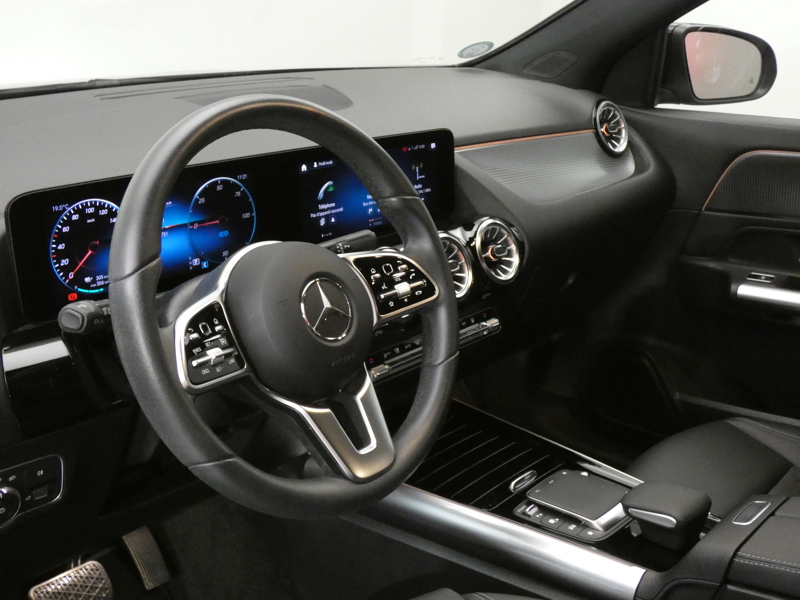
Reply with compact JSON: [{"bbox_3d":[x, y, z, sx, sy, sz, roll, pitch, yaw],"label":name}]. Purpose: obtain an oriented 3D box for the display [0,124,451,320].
[{"bbox_3d":[-0.146,-0.104,1.125,0.035,0.121,0.620,10,20,42],"label":"display"}]

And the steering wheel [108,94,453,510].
[{"bbox_3d":[-0.097,0.006,0.880,0.100,0.372,0.372,-16,2,44],"label":"steering wheel"}]

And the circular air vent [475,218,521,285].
[{"bbox_3d":[0.123,-0.063,1.322,0.088,0.088,0.040,-18,1,-44],"label":"circular air vent"}]

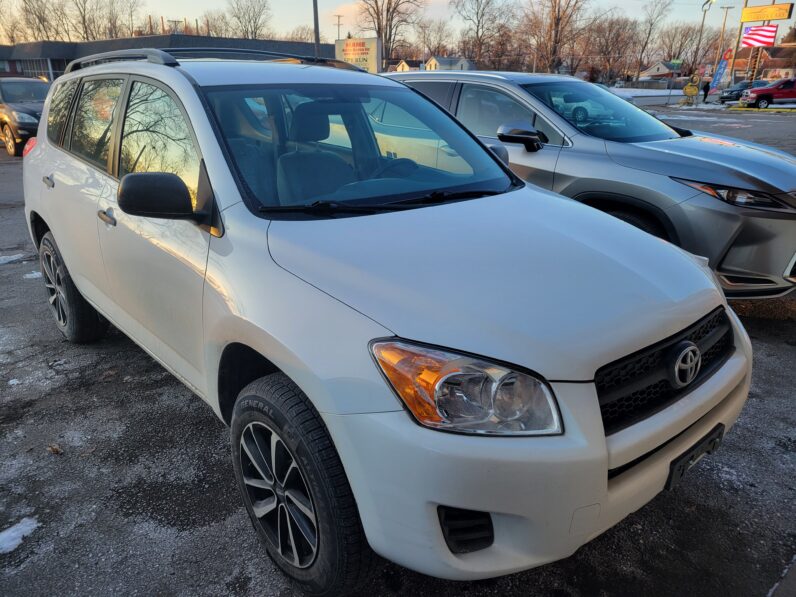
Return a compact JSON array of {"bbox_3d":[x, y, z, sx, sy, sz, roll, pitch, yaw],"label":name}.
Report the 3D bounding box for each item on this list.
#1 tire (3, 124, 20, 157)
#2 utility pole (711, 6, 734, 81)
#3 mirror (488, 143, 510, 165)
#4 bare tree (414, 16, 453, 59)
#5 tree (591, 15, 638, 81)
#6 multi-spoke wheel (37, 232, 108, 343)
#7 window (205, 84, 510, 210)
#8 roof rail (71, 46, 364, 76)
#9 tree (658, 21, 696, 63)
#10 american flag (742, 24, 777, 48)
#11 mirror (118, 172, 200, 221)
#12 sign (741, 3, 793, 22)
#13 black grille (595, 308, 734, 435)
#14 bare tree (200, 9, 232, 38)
[{"bbox_3d":[-8.540,-3.528,13.260,0.700,0.700,0.230,13,24,32],"label":"tire"},{"bbox_3d":[40.890,-31.392,76.196,1.900,10.401,0.350,0,20,0],"label":"utility pole"},{"bbox_3d":[0.516,-0.730,3.180,0.240,0.180,0.150,-16,25,-39],"label":"mirror"},{"bbox_3d":[6.432,-45.186,111.094,7.100,13.110,7.100,0,20,0],"label":"bare tree"},{"bbox_3d":[44.176,-50.077,122.565,9.430,14.038,9.430,7,21,17],"label":"tree"},{"bbox_3d":[-2.081,-0.076,3.817,0.225,0.715,0.715,-16,25,-39],"label":"multi-spoke wheel"},{"bbox_3d":[-0.124,-0.674,2.529,1.360,0.120,0.820,-16,58,-39],"label":"window"},{"bbox_3d":[-1.119,-1.367,3.486,1.120,0.130,1.750,-16,25,-39],"label":"roof rail"},{"bbox_3d":[66.586,-57.644,142.438,9.053,14.768,9.053,9,22,22],"label":"tree"},{"bbox_3d":[27.071,-19.521,44.557,0.220,1.407,2.430,-13,24,-31],"label":"american flag"},{"bbox_3d":[-0.819,-0.349,2.030,0.230,0.160,0.125,-16,25,-39],"label":"mirror"},{"bbox_3d":[27.884,-21.522,45.117,0.450,0.955,3.401,-13,24,-31],"label":"sign"},{"bbox_3d":[0.806,0.181,1.705,0.790,0.170,0.130,-16,25,-39],"label":"black grille"},{"bbox_3d":[-22.422,-31.172,75.916,4.300,10.220,4.300,0,20,0],"label":"bare tree"}]

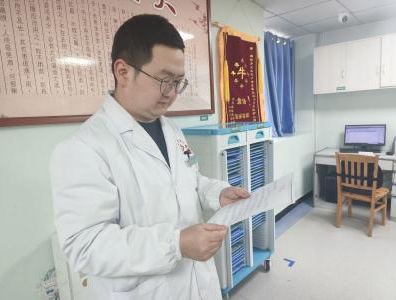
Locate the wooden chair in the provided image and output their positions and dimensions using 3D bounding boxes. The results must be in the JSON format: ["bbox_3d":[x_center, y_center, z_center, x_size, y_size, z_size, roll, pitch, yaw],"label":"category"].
[{"bbox_3d":[1.874,0.463,3.044,0.460,0.870,0.425,-10,10,-38],"label":"wooden chair"}]

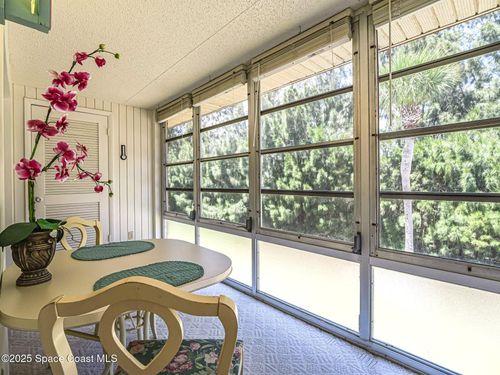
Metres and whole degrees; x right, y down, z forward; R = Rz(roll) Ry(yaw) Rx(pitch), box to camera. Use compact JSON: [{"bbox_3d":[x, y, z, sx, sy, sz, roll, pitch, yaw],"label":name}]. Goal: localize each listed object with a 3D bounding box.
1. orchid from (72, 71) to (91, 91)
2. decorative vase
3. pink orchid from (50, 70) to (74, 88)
[{"bbox_3d":[-0.754,-0.479,1.034,0.060,0.083,0.073,0,1,-6],"label":"orchid"},{"bbox_3d":[-0.866,0.279,0.929,0.150,0.205,0.140,-1,1,-43],"label":"decorative vase"},{"bbox_3d":[-0.806,-0.464,0.994,0.062,0.076,0.080,0,1,30],"label":"pink orchid"}]

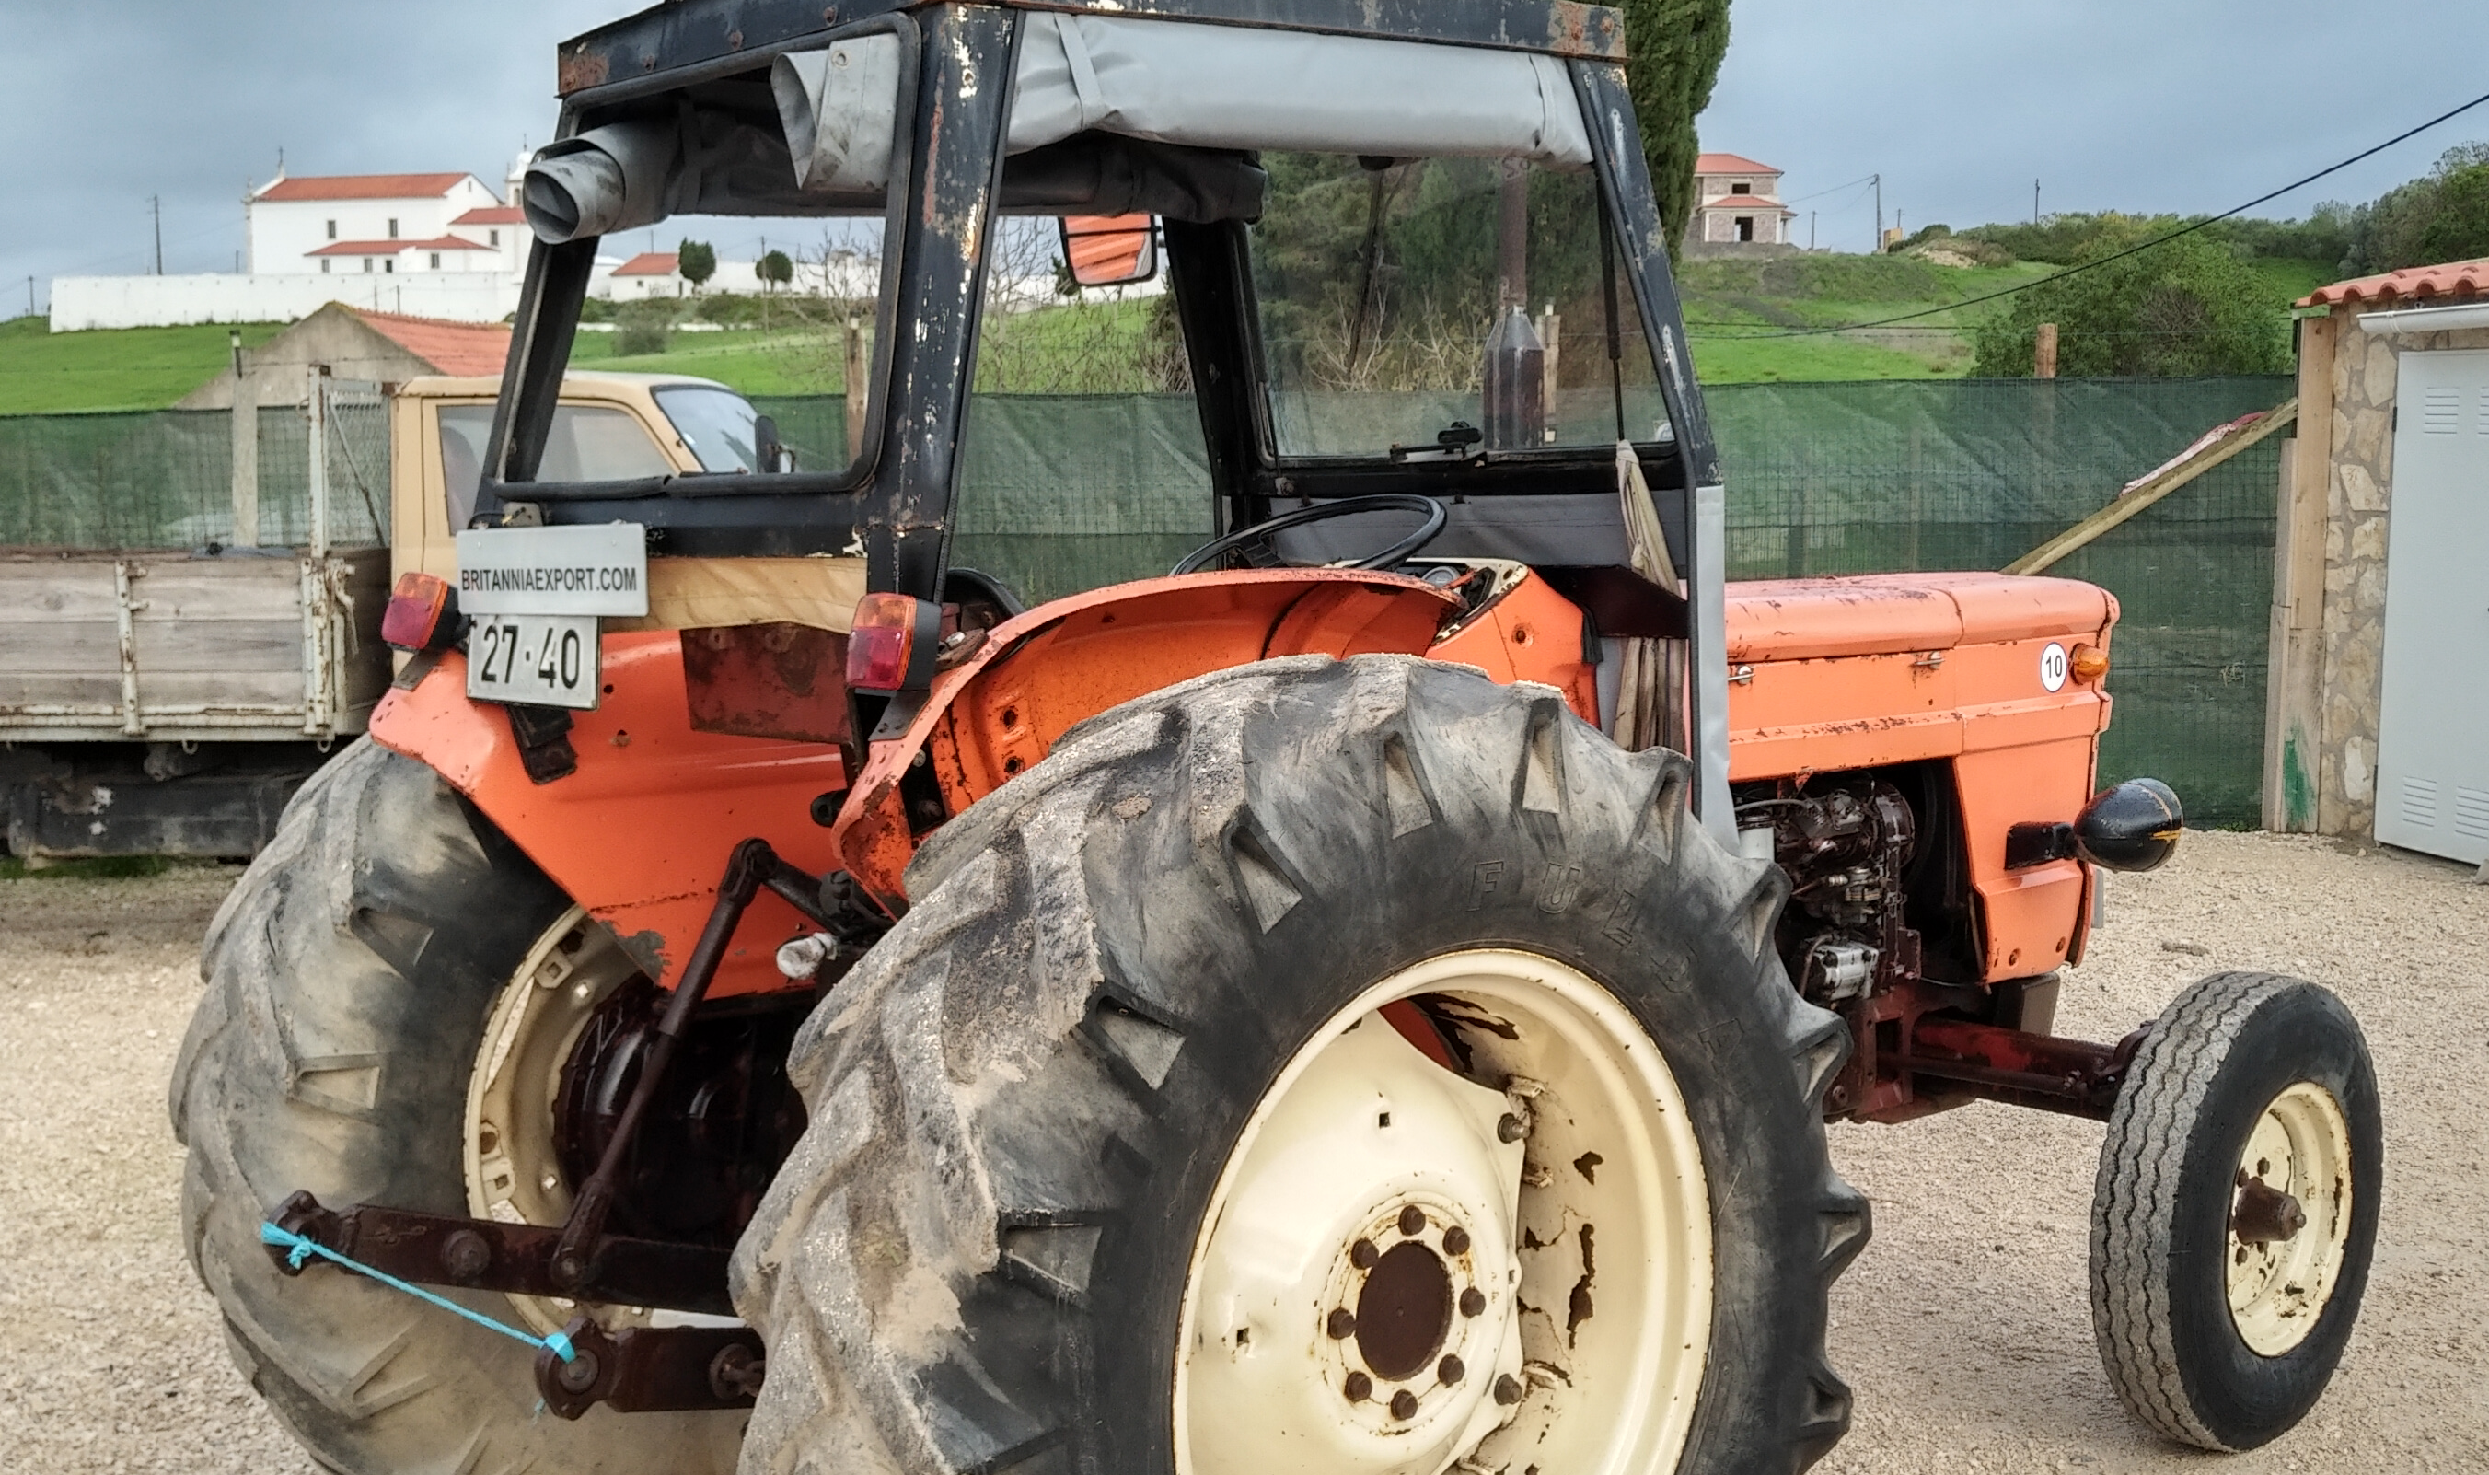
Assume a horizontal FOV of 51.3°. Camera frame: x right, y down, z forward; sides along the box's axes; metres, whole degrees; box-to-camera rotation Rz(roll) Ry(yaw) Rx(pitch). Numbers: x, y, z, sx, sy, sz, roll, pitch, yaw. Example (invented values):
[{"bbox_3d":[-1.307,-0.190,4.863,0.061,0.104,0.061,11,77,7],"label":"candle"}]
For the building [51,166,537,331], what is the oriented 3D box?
[{"bbox_3d":[-56.900,-29.600,157.000,26.000,9.500,12.000,0,4,9],"label":"building"}]

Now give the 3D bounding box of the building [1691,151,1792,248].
[{"bbox_3d":[40.600,-45.700,220.000,11.000,8.200,10.000,0,4,6],"label":"building"}]

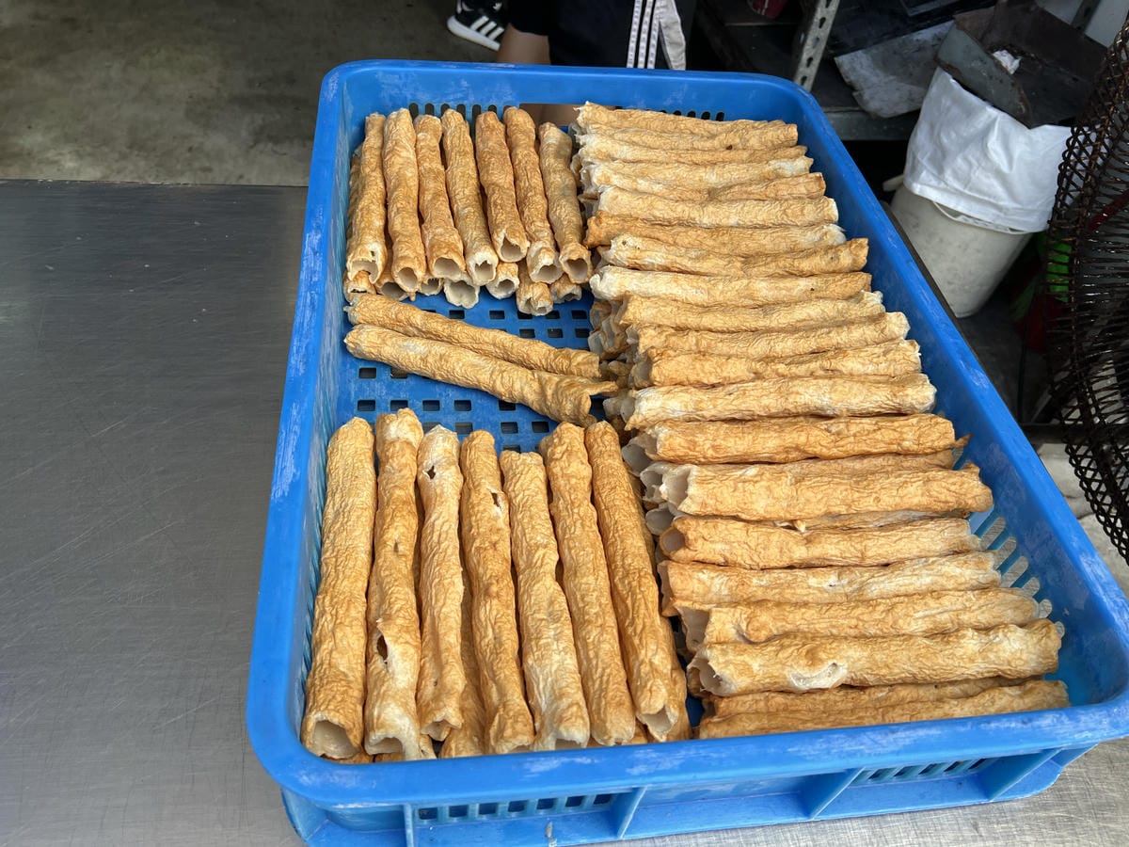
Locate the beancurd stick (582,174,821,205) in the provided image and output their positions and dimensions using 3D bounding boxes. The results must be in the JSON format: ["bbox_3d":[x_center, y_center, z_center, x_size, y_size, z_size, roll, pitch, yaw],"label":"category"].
[{"bbox_3d":[0.124,-0.211,0.754,0.213,0.025,0.026,-2,49,-9],"label":"beancurd stick"}]

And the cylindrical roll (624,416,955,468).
[{"bbox_3d":[0.152,0.011,0.561,0.219,0.027,0.027,-1,50,-9],"label":"cylindrical roll"}]

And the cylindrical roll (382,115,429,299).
[{"bbox_3d":[-0.137,-0.197,0.729,0.028,0.028,0.226,-3,50,-10],"label":"cylindrical roll"}]

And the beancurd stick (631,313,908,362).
[{"bbox_3d":[0.146,-0.063,0.596,0.200,0.025,0.025,-3,50,-10],"label":"beancurd stick"}]

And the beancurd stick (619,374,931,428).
[{"bbox_3d":[0.147,-0.014,0.573,0.212,0.028,0.029,-1,48,-10],"label":"beancurd stick"}]

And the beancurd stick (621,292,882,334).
[{"bbox_3d":[0.141,-0.083,0.638,0.205,0.026,0.026,-4,50,-11],"label":"beancurd stick"}]

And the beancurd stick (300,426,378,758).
[{"bbox_3d":[-0.122,0.080,0.474,0.029,0.028,0.200,0,48,-9],"label":"beancurd stick"}]

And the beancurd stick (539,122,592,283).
[{"bbox_3d":[0.000,-0.200,0.746,0.025,0.025,0.197,0,51,-9],"label":"beancurd stick"}]

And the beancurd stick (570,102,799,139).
[{"bbox_3d":[0.118,-0.294,0.826,0.210,0.025,0.026,2,49,-6],"label":"beancurd stick"}]

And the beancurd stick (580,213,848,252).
[{"bbox_3d":[0.122,-0.152,0.679,0.209,0.026,0.026,-1,50,-9],"label":"beancurd stick"}]

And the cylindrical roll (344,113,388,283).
[{"bbox_3d":[-0.165,-0.196,0.718,0.027,0.027,0.200,0,51,-9],"label":"cylindrical roll"}]

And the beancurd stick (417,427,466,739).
[{"bbox_3d":[-0.072,0.083,0.492,0.028,0.028,0.192,0,50,-8],"label":"beancurd stick"}]

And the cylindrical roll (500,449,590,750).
[{"bbox_3d":[-0.015,0.095,0.503,0.027,0.027,0.187,-3,50,-10],"label":"cylindrical roll"}]

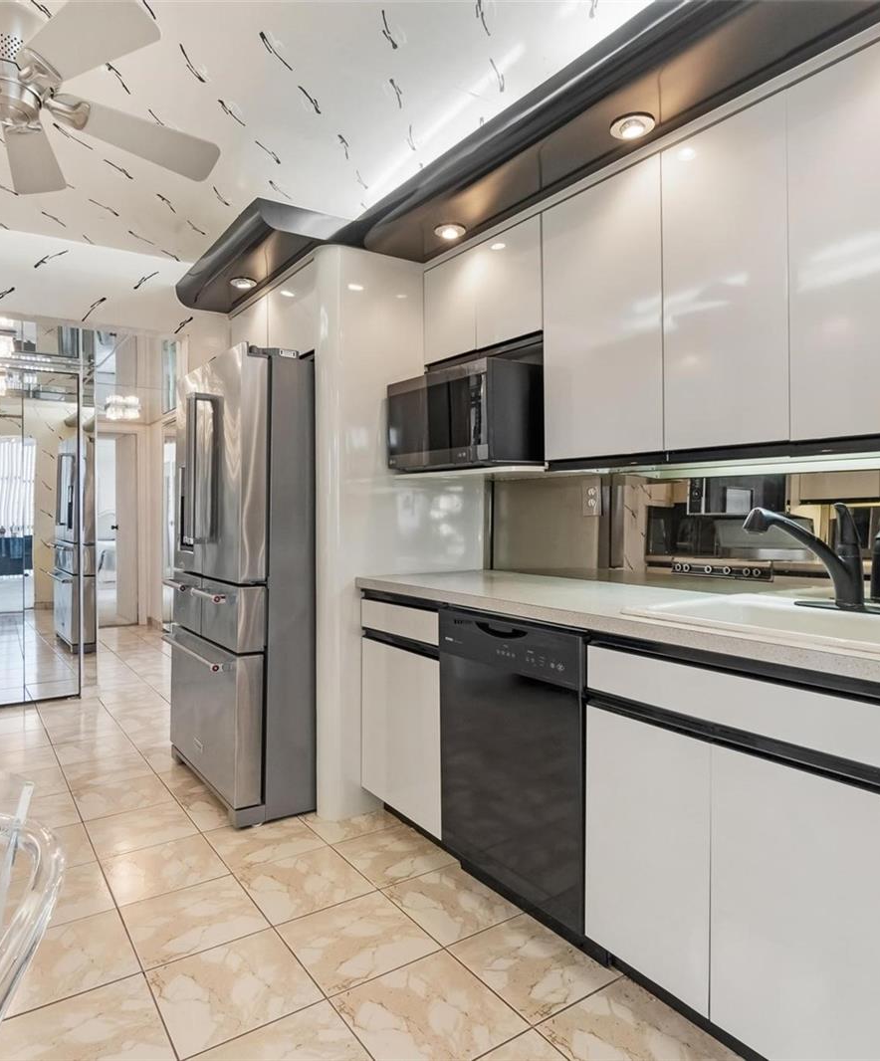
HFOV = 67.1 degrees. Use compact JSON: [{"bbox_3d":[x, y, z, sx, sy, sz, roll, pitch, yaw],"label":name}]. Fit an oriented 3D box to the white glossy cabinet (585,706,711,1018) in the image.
[{"bbox_3d":[0.686,0.714,1.665,0.560,0.580,0.329,-2,2,-36],"label":"white glossy cabinet"}]

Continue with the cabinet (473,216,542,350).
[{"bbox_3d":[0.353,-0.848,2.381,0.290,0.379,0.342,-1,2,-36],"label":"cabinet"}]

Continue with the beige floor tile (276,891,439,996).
[{"bbox_3d":[-0.229,1.125,1.824,0.337,0.012,0.337,-1,2,-36],"label":"beige floor tile"}]

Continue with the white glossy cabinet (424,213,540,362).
[{"bbox_3d":[0.262,-0.838,2.484,0.310,0.367,0.660,-2,2,-36],"label":"white glossy cabinet"}]

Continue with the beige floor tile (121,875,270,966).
[{"bbox_3d":[-0.711,1.123,1.916,0.337,0.012,0.337,-1,2,-36],"label":"beige floor tile"}]

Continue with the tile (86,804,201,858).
[{"bbox_3d":[-1.101,1.101,2.443,0.331,0.010,0.335,-2,2,-34],"label":"tile"}]

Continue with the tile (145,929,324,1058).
[{"bbox_3d":[-0.509,1.122,1.632,0.331,0.010,0.335,-2,2,-34],"label":"tile"}]

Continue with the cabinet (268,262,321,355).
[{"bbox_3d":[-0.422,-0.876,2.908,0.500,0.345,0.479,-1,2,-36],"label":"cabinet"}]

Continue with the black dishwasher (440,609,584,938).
[{"bbox_3d":[0.419,0.621,2.052,0.590,0.745,0.606,-2,2,-36],"label":"black dishwasher"}]

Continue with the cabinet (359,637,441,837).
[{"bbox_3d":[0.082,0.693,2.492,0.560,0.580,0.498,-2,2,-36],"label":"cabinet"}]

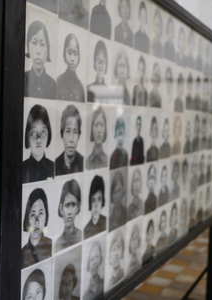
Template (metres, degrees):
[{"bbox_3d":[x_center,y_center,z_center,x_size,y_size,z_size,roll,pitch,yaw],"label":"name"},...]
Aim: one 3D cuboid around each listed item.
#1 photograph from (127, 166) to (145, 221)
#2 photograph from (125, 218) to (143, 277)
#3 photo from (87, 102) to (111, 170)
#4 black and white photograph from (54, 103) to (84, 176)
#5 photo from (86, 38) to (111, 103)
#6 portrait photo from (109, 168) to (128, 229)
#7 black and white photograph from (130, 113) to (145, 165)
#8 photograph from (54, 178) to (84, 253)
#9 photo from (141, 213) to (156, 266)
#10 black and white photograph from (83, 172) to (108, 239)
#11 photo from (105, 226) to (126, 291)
[{"bbox_3d":[0.139,0.191,2.086,0.010,0.243,0.194,3,4,26],"label":"photograph"},{"bbox_3d":[0.132,0.442,2.138,0.010,0.250,0.195,4,4,26],"label":"photograph"},{"bbox_3d":[-0.030,-0.048,1.717,0.010,0.243,0.189,3,4,26],"label":"photo"},{"bbox_3d":[-0.118,-0.039,1.538,0.010,0.241,0.186,3,4,26],"label":"black and white photograph"},{"bbox_3d":[-0.024,-0.291,1.701,0.010,0.240,0.194,3,4,26],"label":"photo"},{"bbox_3d":[0.055,0.196,1.947,0.010,0.253,0.190,4,4,26],"label":"portrait photo"},{"bbox_3d":[0.143,-0.056,2.066,0.010,0.251,0.173,3,4,26],"label":"black and white photograph"},{"bbox_3d":[-0.125,0.212,1.580,0.010,0.258,0.194,4,4,26],"label":"photograph"},{"bbox_3d":[0.216,0.429,2.271,0.010,0.250,0.180,3,4,26],"label":"photo"},{"bbox_3d":[-0.035,0.203,1.762,0.010,0.257,0.198,4,4,26],"label":"black and white photograph"},{"bbox_3d":[0.044,0.452,1.959,0.010,0.251,0.195,4,4,26],"label":"photo"}]

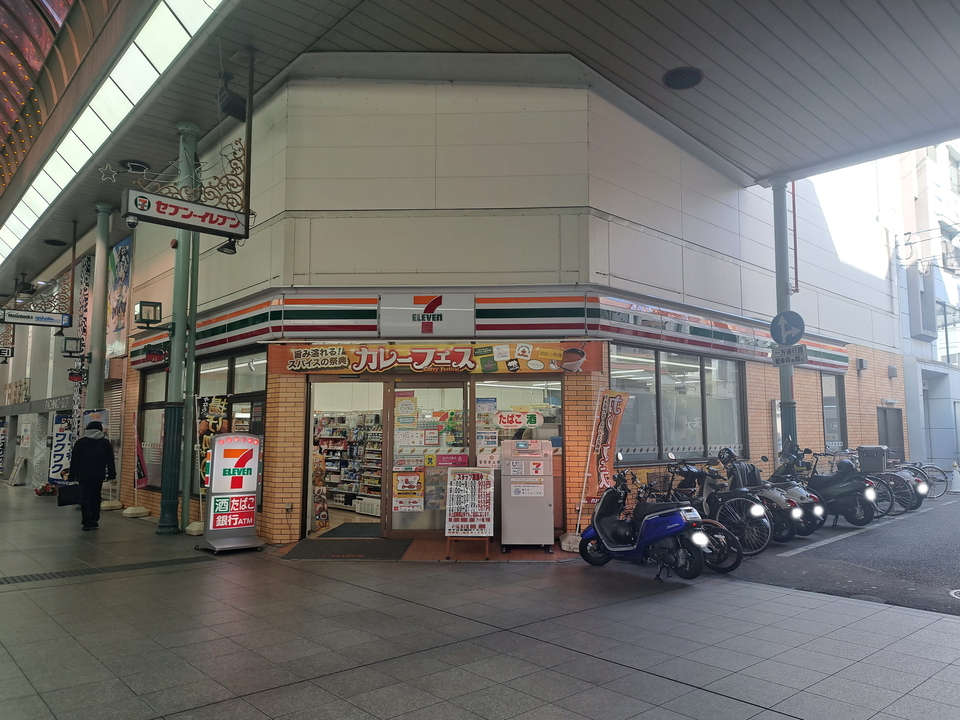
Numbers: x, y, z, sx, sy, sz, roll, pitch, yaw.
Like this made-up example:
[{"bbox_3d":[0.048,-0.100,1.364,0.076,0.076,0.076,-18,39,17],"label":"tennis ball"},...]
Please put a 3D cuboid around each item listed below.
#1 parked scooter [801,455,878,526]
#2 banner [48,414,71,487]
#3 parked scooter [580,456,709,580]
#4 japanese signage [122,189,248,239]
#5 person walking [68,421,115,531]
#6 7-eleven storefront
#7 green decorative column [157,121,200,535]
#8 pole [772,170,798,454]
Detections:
[{"bbox_3d":[5.562,2.056,10.927,0.700,1.200,1.800,5,-8,-43],"label":"parked scooter"},{"bbox_3d":[-10.366,2.251,16.645,0.700,1.750,0.120,5,-8,-43],"label":"banner"},{"bbox_3d":[1.719,1.669,7.072,0.680,1.200,1.670,5,-8,-40],"label":"parked scooter"},{"bbox_3d":[-3.569,-1.763,8.181,1.434,0.306,0.237,5,-8,-43],"label":"japanese signage"},{"bbox_3d":[-6.141,1.826,10.603,0.660,1.690,0.420,4,-7,-37],"label":"person walking"},{"bbox_3d":[0.651,1.099,12.391,15.900,3.450,7.200,0,-6,1],"label":"7-eleven storefront"},{"bbox_3d":[-4.775,-0.605,10.535,0.380,6.500,0.380,5,-8,-43],"label":"green decorative column"},{"bbox_3d":[5.470,-0.309,11.870,0.350,6.100,0.350,0,-6,1],"label":"pole"}]

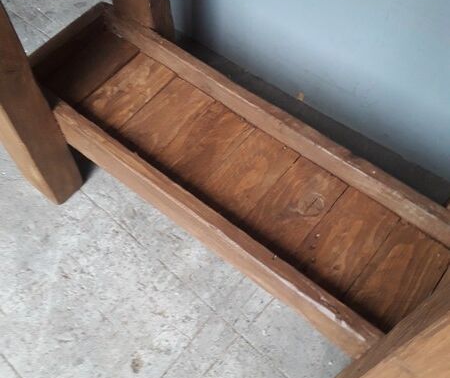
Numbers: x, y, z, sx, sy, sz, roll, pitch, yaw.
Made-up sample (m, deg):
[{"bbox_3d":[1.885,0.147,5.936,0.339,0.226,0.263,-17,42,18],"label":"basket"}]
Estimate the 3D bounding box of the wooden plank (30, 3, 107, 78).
[{"bbox_3d":[-0.374,-0.319,1.122,0.036,0.109,0.281,35,66,17],"label":"wooden plank"}]

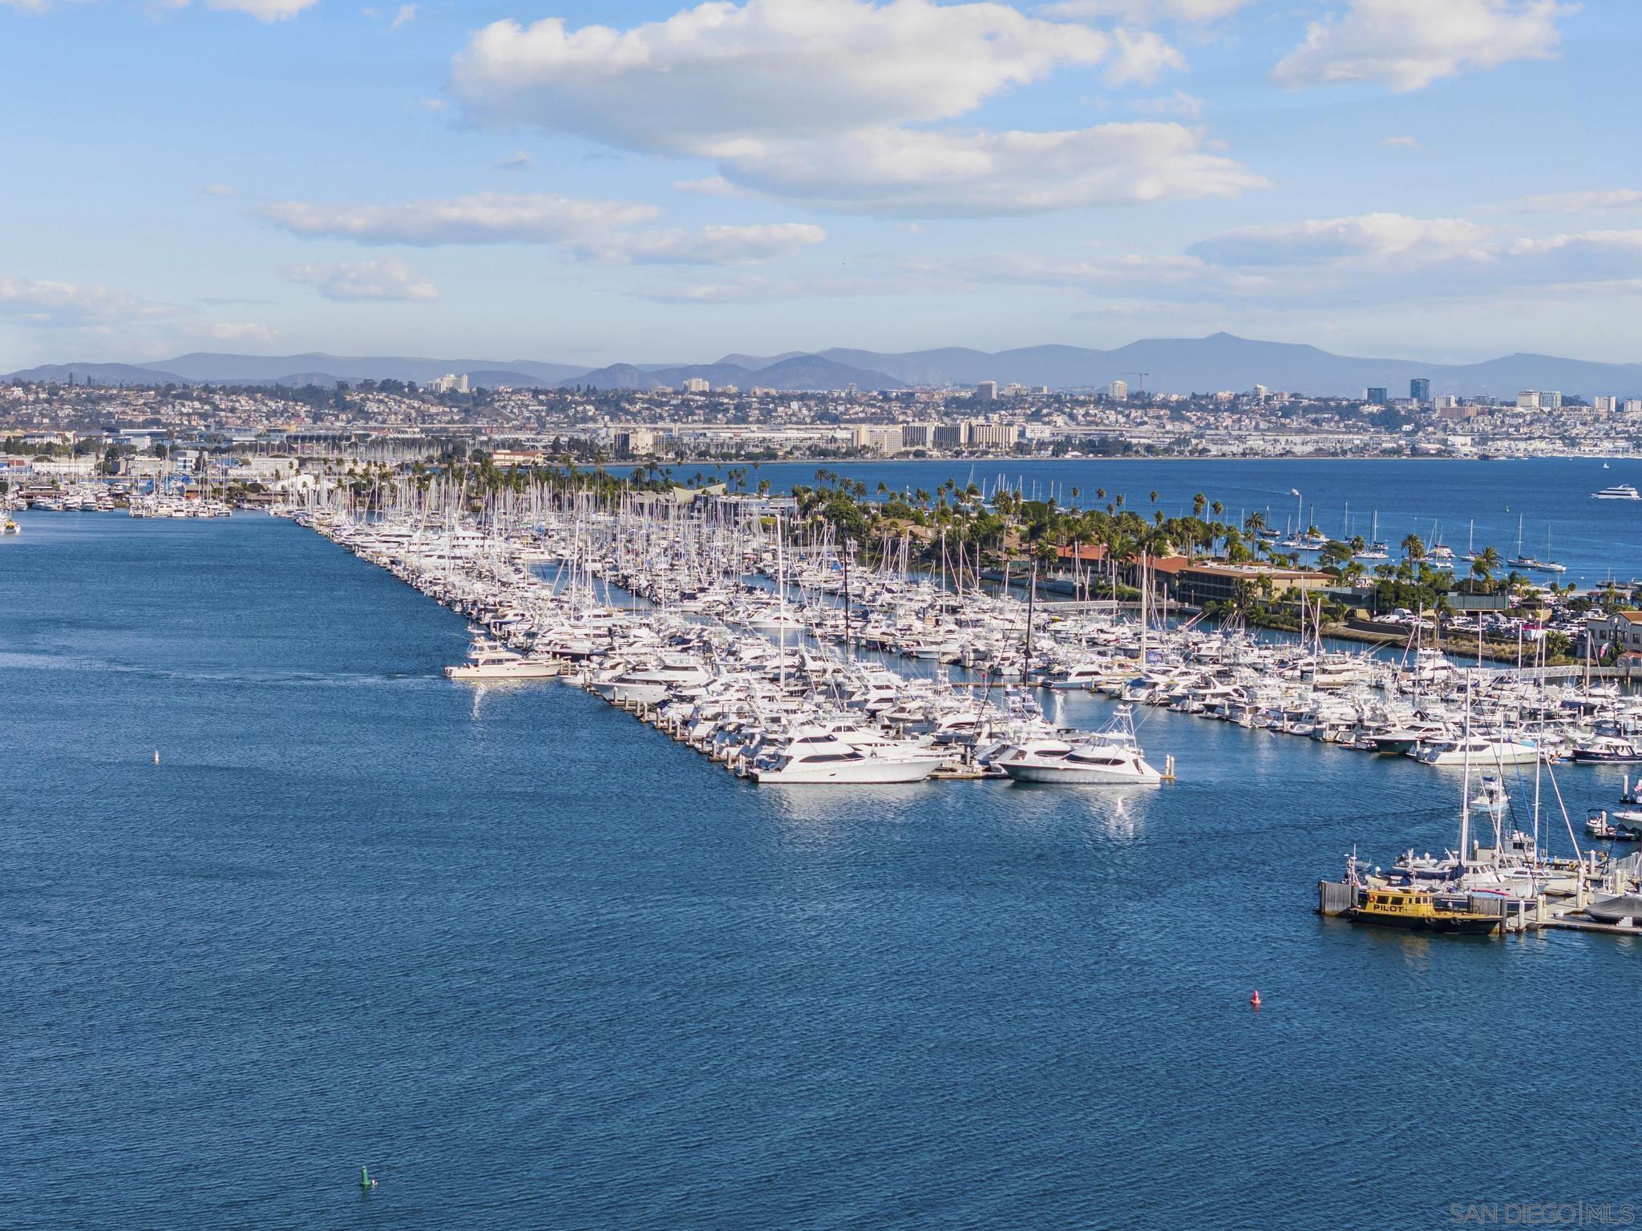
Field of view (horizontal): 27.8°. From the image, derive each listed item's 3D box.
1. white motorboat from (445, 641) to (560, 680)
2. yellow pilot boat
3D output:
[{"bbox_3d":[-60.100,8.188,626.619,21.200,6.500,5.600,-1,4,-12],"label":"white motorboat"},{"bbox_3d":[58.200,28.143,319.463,14.500,3.500,4.300,2,4,28],"label":"yellow pilot boat"}]

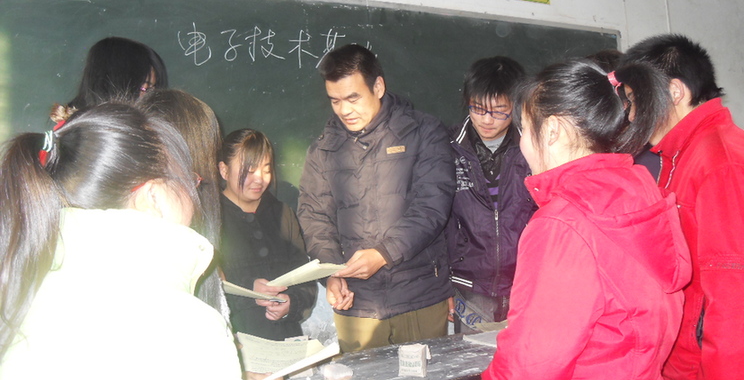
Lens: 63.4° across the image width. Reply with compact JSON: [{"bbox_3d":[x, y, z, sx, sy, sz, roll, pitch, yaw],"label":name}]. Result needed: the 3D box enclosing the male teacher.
[{"bbox_3d":[0.055,0.381,1.908,0.540,1.660,0.430,-6,-4,24],"label":"male teacher"}]

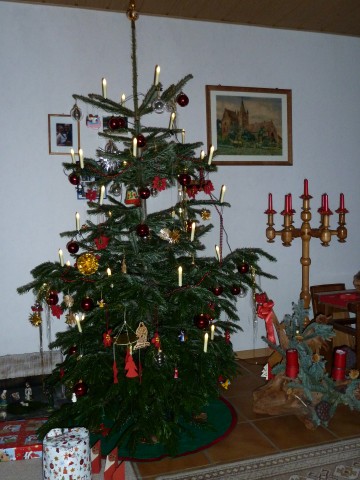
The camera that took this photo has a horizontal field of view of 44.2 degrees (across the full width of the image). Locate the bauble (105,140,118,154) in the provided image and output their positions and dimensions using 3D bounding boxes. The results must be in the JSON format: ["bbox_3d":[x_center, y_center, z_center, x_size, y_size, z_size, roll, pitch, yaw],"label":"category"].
[{"bbox_3d":[-0.356,-0.481,2.320,0.063,0.078,0.063,-2,4,-8],"label":"bauble"}]

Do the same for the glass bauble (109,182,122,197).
[{"bbox_3d":[-0.333,-0.262,2.290,0.060,0.064,0.060,-2,3,-8],"label":"glass bauble"}]

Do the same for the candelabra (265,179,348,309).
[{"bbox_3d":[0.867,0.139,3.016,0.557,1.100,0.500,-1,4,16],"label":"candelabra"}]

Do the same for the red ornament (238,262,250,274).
[{"bbox_3d":[0.348,0.153,2.430,0.060,0.064,0.060,-1,3,8],"label":"red ornament"}]

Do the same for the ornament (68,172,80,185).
[{"bbox_3d":[-0.561,-0.326,2.360,0.060,0.066,0.060,-2,3,-15],"label":"ornament"}]

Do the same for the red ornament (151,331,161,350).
[{"bbox_3d":[-0.105,0.430,1.900,0.028,0.077,0.074,1,4,41],"label":"red ornament"}]

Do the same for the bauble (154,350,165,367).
[{"bbox_3d":[-0.091,0.537,2.000,0.054,0.070,0.054,-2,3,-15],"label":"bauble"}]

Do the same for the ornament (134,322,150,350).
[{"bbox_3d":[-0.160,0.405,1.870,0.068,0.115,0.016,-3,4,-15],"label":"ornament"}]

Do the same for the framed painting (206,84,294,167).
[{"bbox_3d":[0.529,-0.834,3.268,0.690,0.566,0.028,-3,4,-17],"label":"framed painting"}]

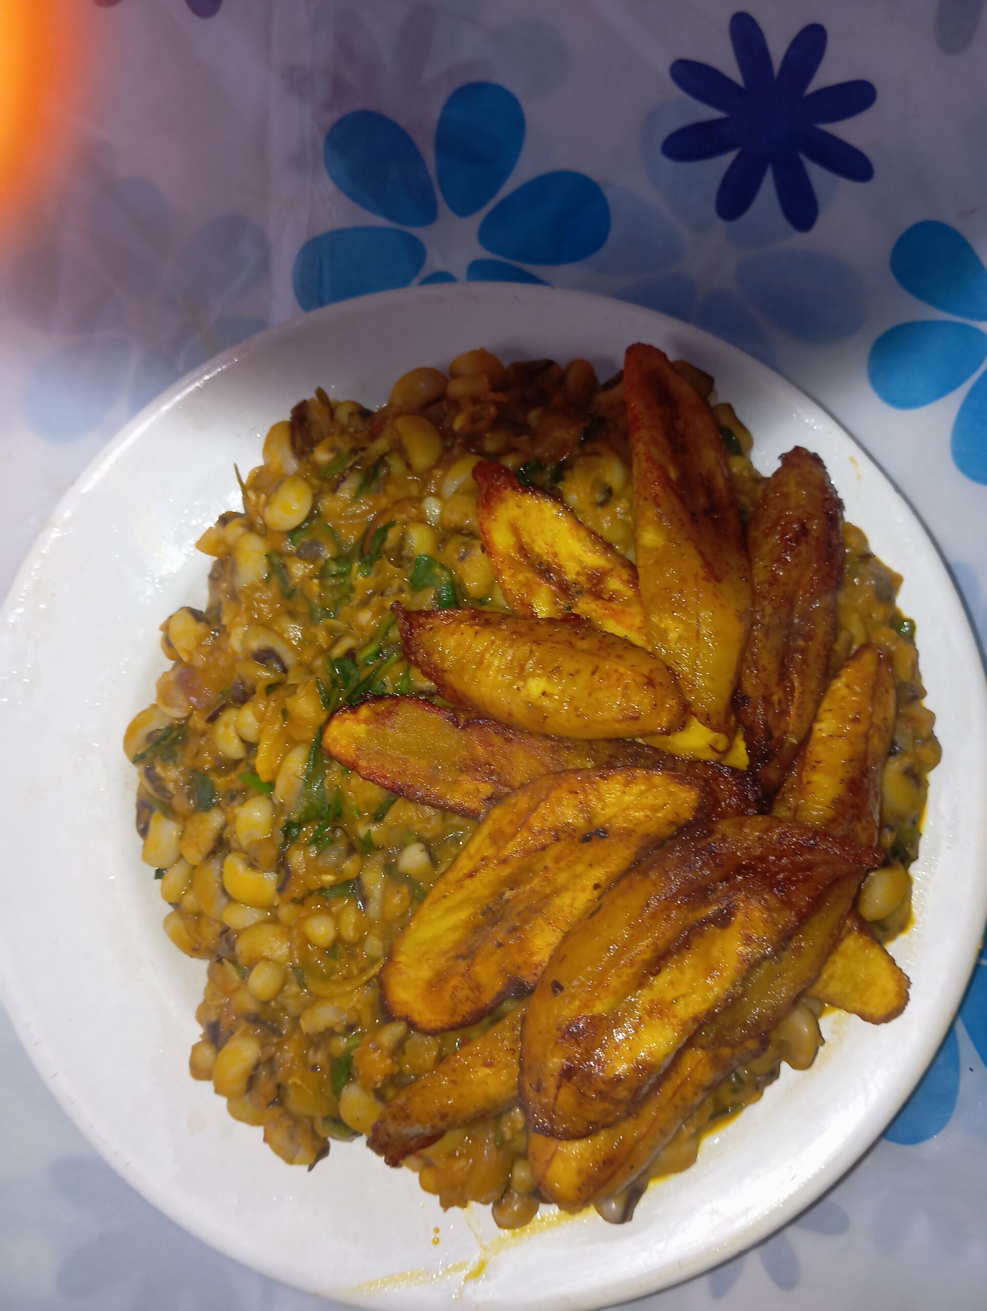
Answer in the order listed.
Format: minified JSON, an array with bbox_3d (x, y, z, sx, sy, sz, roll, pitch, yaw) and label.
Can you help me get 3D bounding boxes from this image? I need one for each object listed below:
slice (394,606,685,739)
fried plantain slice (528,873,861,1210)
[{"bbox_3d":[0.009,0.004,0.231,0.066,0.018,0.025,10,89,-1],"label":"slice"},{"bbox_3d":[0.046,0.084,0.240,0.101,0.014,0.028,-45,99,-4],"label":"fried plantain slice"}]

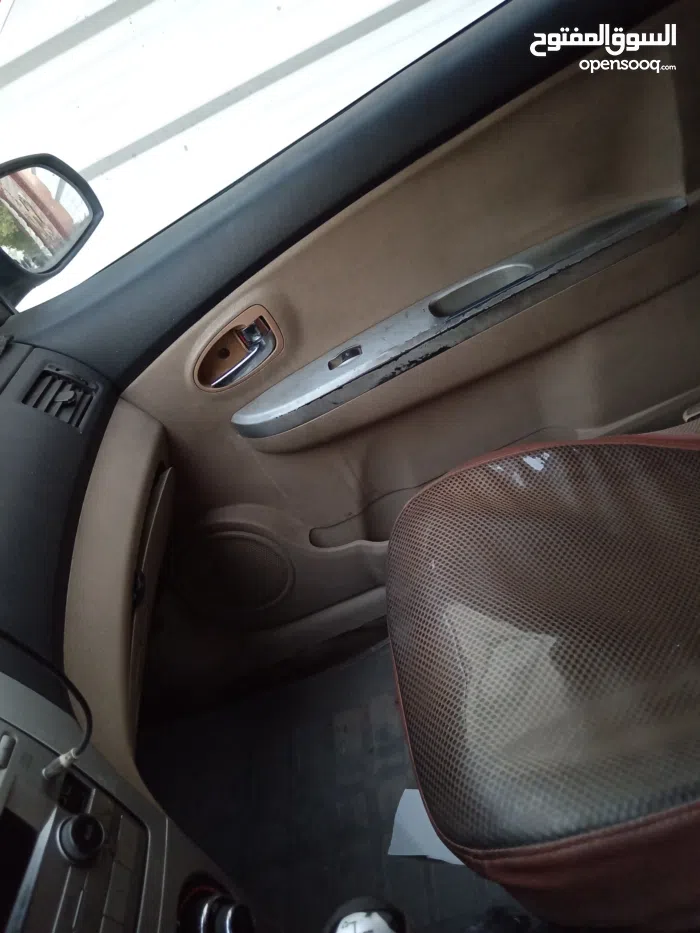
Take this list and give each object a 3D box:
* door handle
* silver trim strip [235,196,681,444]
[{"bbox_3d":[-0.132,-0.133,0.900,0.090,0.052,0.033,-31,31,19],"label":"door handle"},{"bbox_3d":[0.107,-0.166,0.837,0.565,0.055,0.062,-24,33,14],"label":"silver trim strip"}]

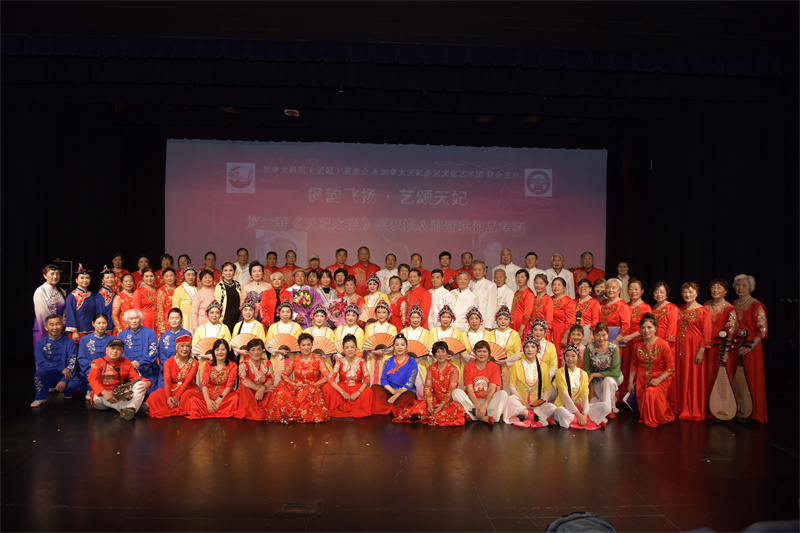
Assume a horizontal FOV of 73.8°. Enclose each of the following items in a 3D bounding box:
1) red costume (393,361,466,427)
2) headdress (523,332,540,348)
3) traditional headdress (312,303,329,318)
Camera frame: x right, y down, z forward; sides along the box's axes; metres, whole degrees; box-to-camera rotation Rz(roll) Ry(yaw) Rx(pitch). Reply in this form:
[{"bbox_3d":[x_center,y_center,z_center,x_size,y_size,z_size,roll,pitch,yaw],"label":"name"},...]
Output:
[{"bbox_3d":[0.314,1.365,5.880,0.780,0.620,0.550,1,0,0],"label":"red costume"},{"bbox_3d":[1.480,0.833,6.000,0.205,0.185,0.200,1,0,6],"label":"headdress"},{"bbox_3d":[-1.014,0.561,6.800,0.210,0.200,0.220,1,0,-5],"label":"traditional headdress"}]

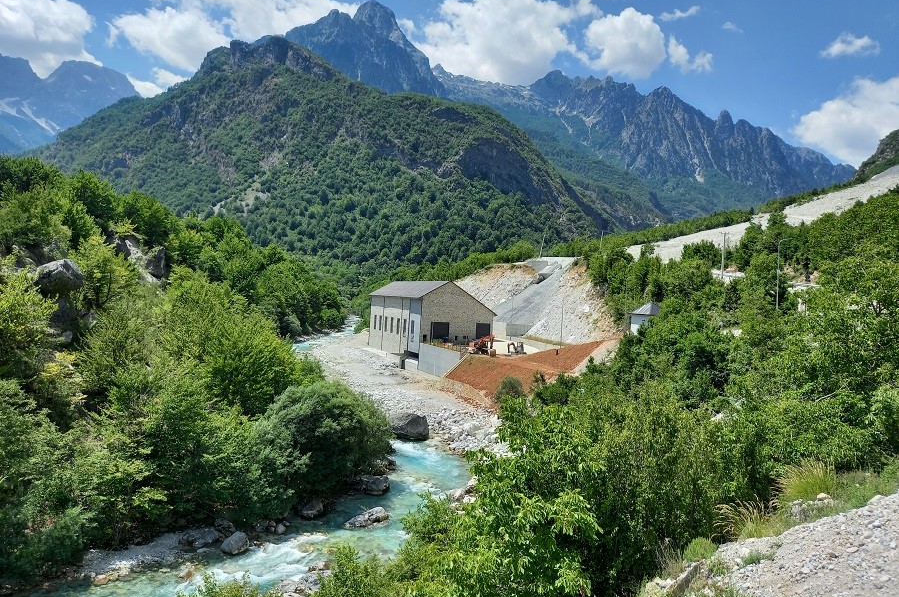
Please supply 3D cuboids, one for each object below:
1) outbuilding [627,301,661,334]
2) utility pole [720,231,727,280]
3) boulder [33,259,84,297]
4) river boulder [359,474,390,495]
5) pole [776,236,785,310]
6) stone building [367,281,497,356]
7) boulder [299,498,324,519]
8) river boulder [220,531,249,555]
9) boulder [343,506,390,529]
[{"bbox_3d":[34.661,3.449,112.000,4.800,5.800,5.000,3,0,-33],"label":"outbuilding"},{"bbox_3d":[54.752,-8.316,130.008,0.400,10.000,0.350,3,0,0],"label":"utility pole"},{"bbox_3d":[-42.140,-2.156,70.000,4.600,3.600,3.800,3,0,29],"label":"boulder"},{"bbox_3d":[-6.890,17.179,60.082,2.900,1.450,2.200,3,0,-6],"label":"river boulder"},{"bbox_3d":[36.971,-2.448,73.007,0.300,8.600,0.300,3,0,0],"label":"pole"},{"bbox_3d":[-5.701,4.288,161.623,18.176,16.969,34.790,3,0,-26],"label":"stone building"},{"bbox_3d":[-11.360,17.309,53.654,1.900,1.200,1.500,3,0,-11],"label":"boulder"},{"bbox_3d":[-15.285,17.365,46.296,1.900,1.150,1.450,3,0,-14],"label":"river boulder"},{"bbox_3d":[-6.666,17.527,52.539,3.400,1.200,1.600,3,0,-26],"label":"boulder"}]

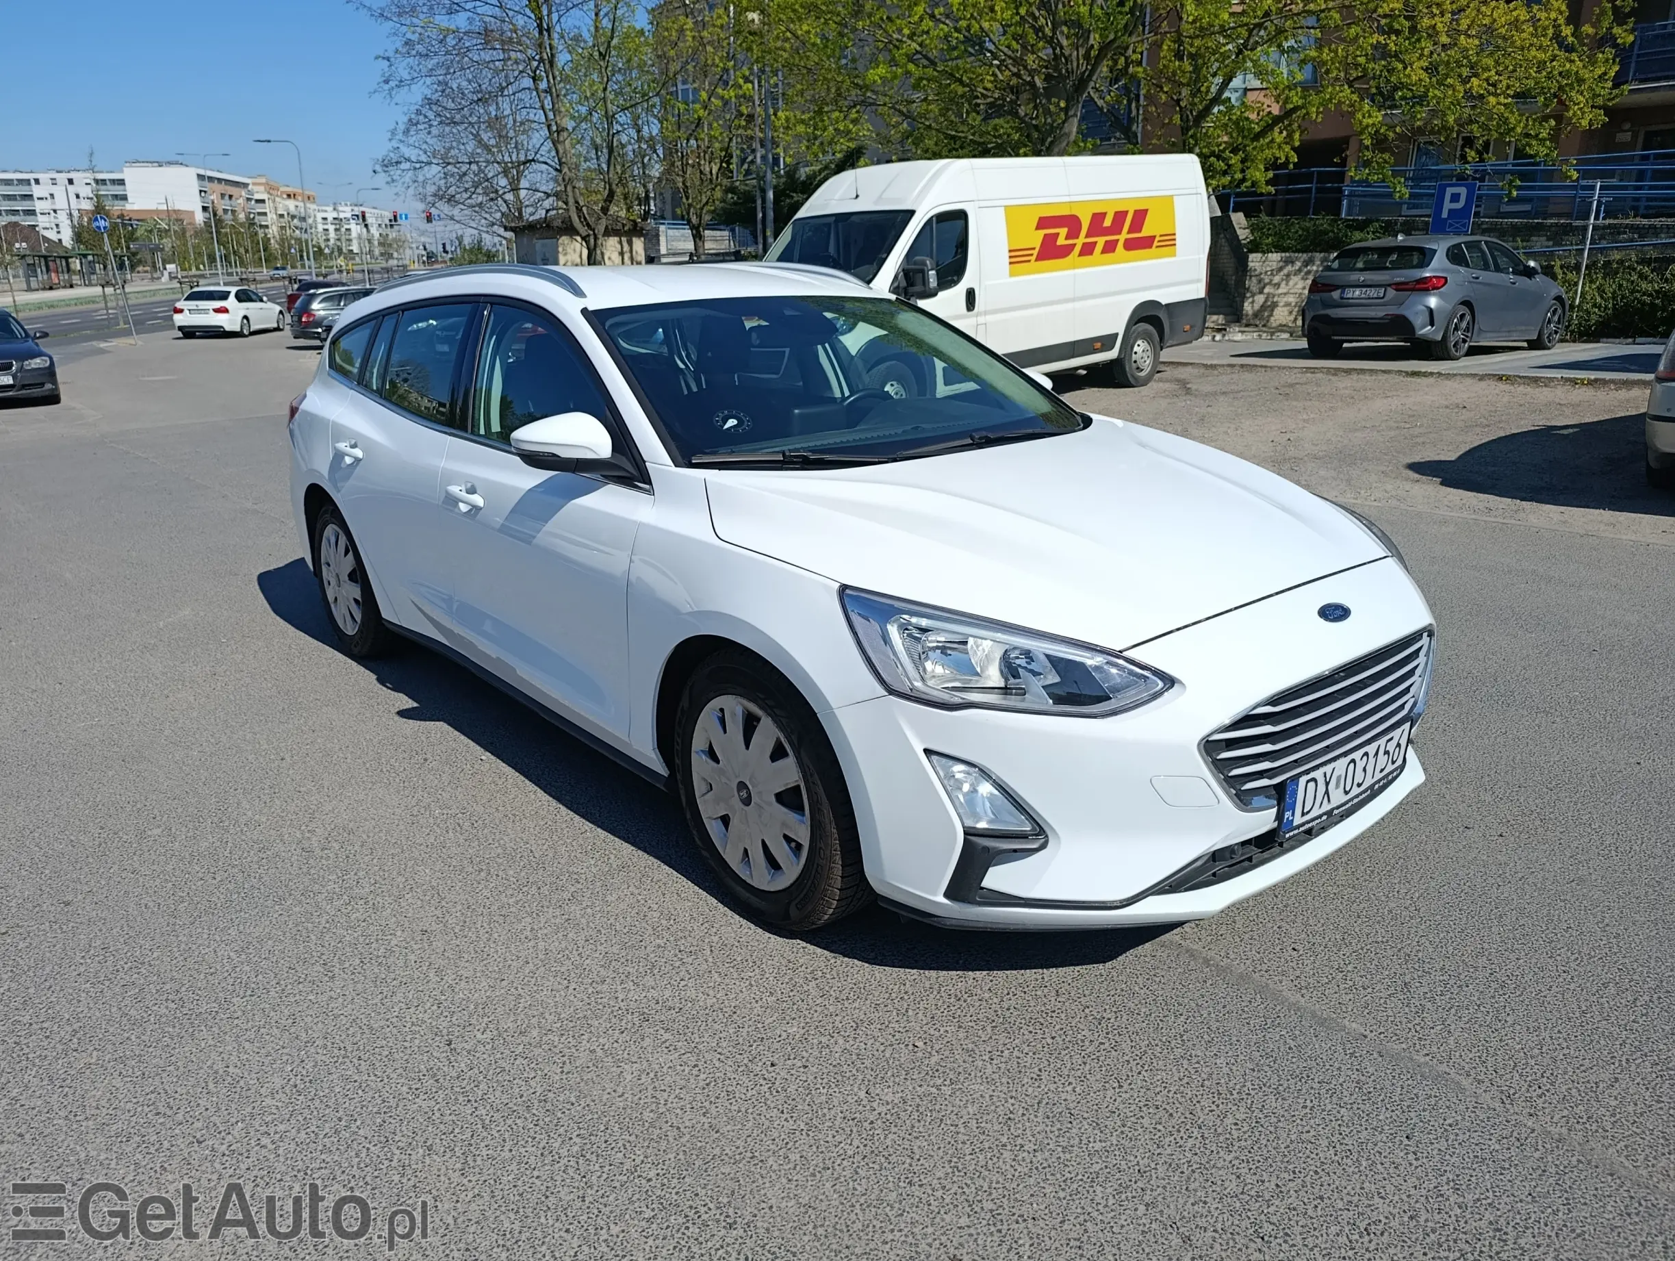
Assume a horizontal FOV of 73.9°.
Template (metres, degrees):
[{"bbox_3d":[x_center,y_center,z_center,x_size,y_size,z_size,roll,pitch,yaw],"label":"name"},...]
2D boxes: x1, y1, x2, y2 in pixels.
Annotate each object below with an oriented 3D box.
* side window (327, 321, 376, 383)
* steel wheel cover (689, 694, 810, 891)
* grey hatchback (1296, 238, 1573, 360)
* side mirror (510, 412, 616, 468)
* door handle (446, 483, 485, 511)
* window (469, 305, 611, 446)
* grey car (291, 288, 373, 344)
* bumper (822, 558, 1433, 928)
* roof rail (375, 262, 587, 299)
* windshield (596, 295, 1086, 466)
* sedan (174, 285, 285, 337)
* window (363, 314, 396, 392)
[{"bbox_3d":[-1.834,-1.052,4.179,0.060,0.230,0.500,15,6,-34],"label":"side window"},{"bbox_3d":[-0.184,0.348,2.391,0.060,0.435,0.435,-14,21,-38],"label":"steel wheel cover"},{"bbox_3d":[7.776,-4.295,14.293,4.320,1.430,1.820,-14,21,-36],"label":"grey hatchback"},{"bbox_3d":[-0.651,-0.453,2.671,0.245,0.160,0.185,-15,21,-38],"label":"side mirror"},{"bbox_3d":[-1.053,-0.384,3.160,0.058,0.060,0.230,-15,21,-38],"label":"door handle"},{"bbox_3d":[-0.820,-0.694,3.041,0.060,0.430,1.000,18,-1,-43],"label":"window"},{"bbox_3d":[-12.700,-8.670,30.950,1.780,1.470,4.600,16,24,42],"label":"grey car"},{"bbox_3d":[0.839,0.157,2.460,1.790,0.580,0.620,-14,21,-38],"label":"bumper"},{"bbox_3d":[-1.277,-1.168,3.754,0.080,0.120,1.800,-15,21,-38],"label":"roof rail"},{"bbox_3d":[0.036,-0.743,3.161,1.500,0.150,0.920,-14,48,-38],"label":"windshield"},{"bbox_3d":[-19.200,-10.080,35.300,1.820,1.430,4.530,-2,18,-4],"label":"sedan"},{"bbox_3d":[-1.653,-1.009,4.030,0.050,0.290,0.290,18,-1,-43],"label":"window"}]

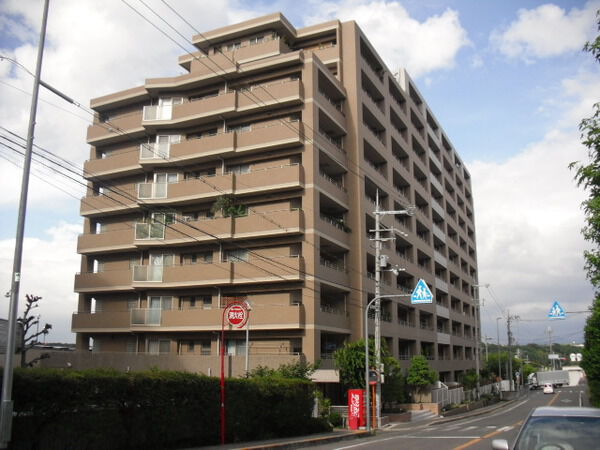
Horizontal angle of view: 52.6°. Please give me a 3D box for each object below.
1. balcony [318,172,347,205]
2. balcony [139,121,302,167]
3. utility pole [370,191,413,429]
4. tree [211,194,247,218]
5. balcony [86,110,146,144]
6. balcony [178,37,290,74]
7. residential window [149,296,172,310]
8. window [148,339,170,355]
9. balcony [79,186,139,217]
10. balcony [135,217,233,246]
[{"bbox_3d":[1.697,-2.219,41.762,1.500,1.500,5.500,-6,-14,24],"label":"balcony"},{"bbox_3d":[-5.349,-5.330,41.255,12.050,1.420,1.750,-6,-14,24],"label":"balcony"},{"bbox_3d":[4.496,3.824,29.780,2.150,11.700,0.700,-4,-13,17],"label":"utility pole"},{"bbox_3d":[-4.640,-0.995,39.327,2.200,1.650,1.300,-6,-14,24],"label":"tree"},{"bbox_3d":[-13.558,-7.201,46.145,5.900,1.450,1.300,-6,-14,24],"label":"balcony"},{"bbox_3d":[-4.414,-11.322,42.439,7.300,1.530,1.400,-6,-14,24],"label":"balcony"},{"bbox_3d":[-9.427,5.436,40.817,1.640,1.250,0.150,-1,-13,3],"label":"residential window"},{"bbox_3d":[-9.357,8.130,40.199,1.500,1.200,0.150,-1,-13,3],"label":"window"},{"bbox_3d":[-13.557,-1.547,44.851,5.900,1.450,1.300,-6,-14,24],"label":"balcony"},{"bbox_3d":[-7.484,0.539,40.427,7.300,1.470,1.850,-6,-14,24],"label":"balcony"}]

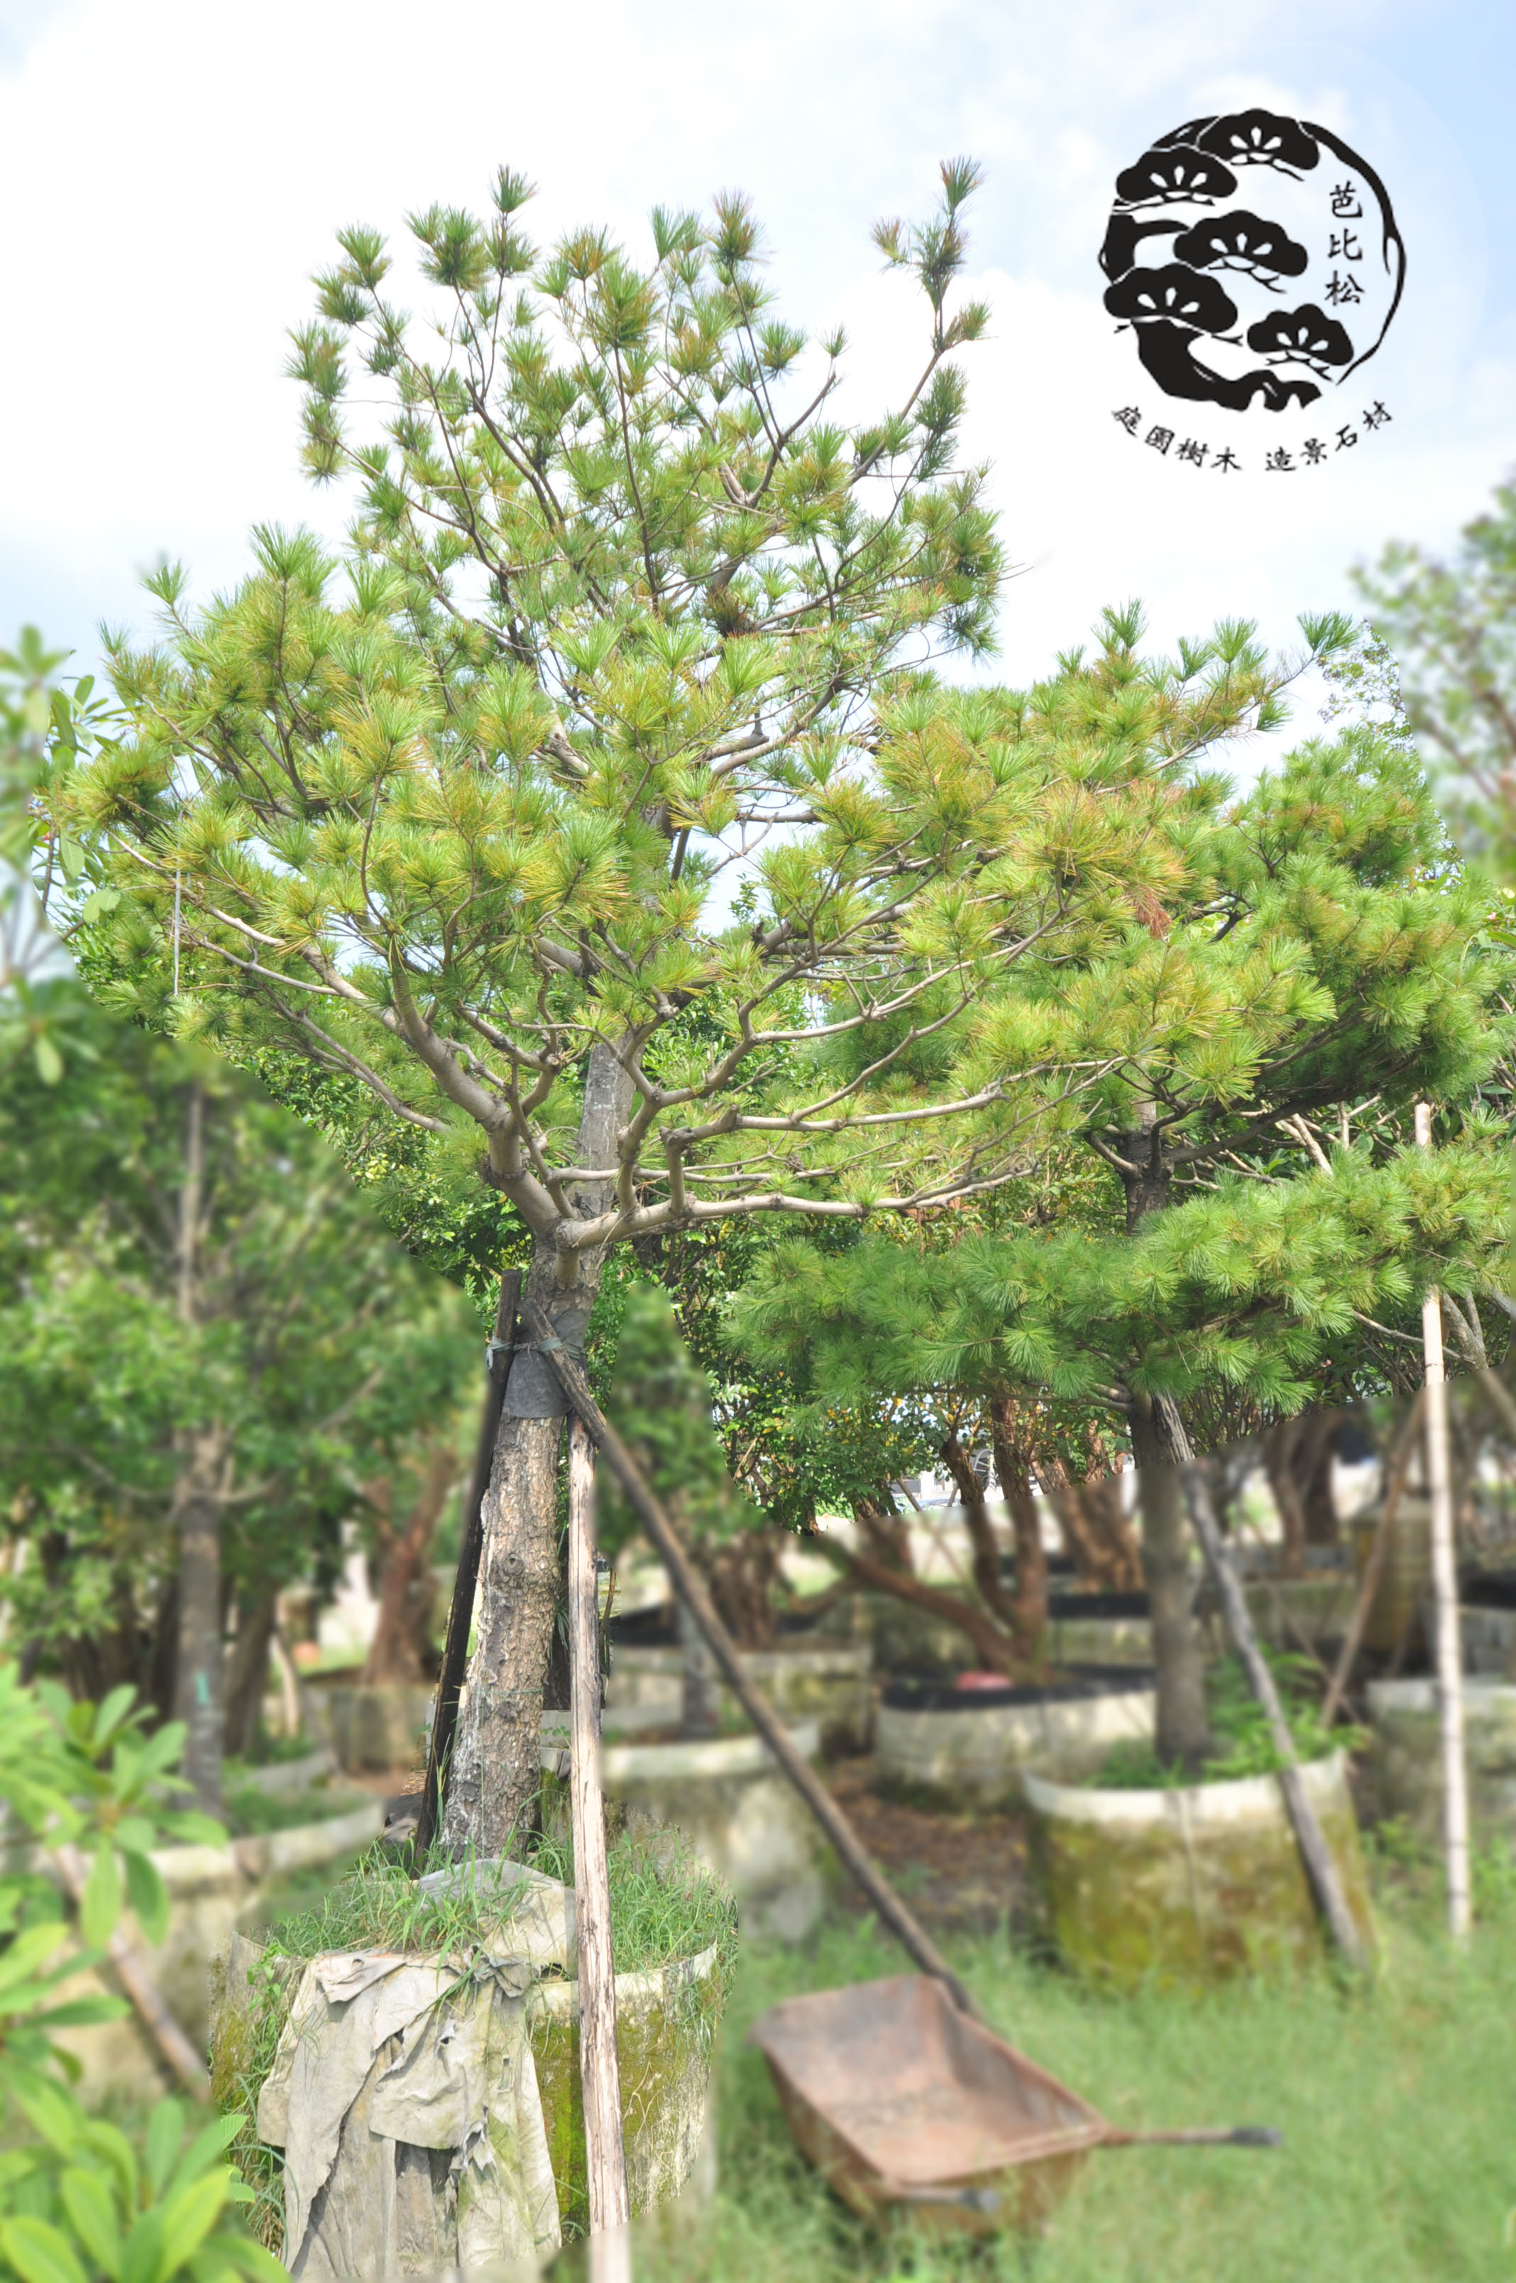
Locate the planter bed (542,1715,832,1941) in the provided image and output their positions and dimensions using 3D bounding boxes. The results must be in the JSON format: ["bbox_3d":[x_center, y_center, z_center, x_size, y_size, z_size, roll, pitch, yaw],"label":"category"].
[{"bbox_3d":[-0.311,2.420,6.060,1.070,0.580,1.070,-1,-10,0],"label":"planter bed"}]

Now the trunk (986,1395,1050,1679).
[{"bbox_3d":[1.360,2.055,8.934,0.326,1.401,0.280,0,-9,0],"label":"trunk"}]

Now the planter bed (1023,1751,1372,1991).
[{"bbox_3d":[1.395,2.274,5.449,1.050,0.570,1.050,-1,-10,0],"label":"planter bed"}]

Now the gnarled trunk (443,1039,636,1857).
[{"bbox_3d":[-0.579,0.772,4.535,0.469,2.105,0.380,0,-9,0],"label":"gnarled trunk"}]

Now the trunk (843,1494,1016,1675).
[{"bbox_3d":[0.886,2.288,8.845,0.895,0.915,0.400,0,-9,0],"label":"trunk"}]

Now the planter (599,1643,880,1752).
[{"bbox_3d":[-0.076,3.112,9.520,1.480,0.570,1.450,0,-9,0],"label":"planter"}]

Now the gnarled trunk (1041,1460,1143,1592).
[{"bbox_3d":[2.389,2.782,12.210,0.739,1.001,0.500,0,-9,0],"label":"gnarled trunk"}]

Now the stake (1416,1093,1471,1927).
[{"bbox_3d":[2.263,1.213,5.646,0.080,2.730,0.080,1,-9,0],"label":"stake"}]

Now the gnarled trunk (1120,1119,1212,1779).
[{"bbox_3d":[1.317,0.928,5.570,0.200,2.140,0.200,-1,-10,0],"label":"gnarled trunk"}]

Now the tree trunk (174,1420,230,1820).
[{"bbox_3d":[-1.628,1.392,5.010,0.150,1.110,0.150,-1,-10,0],"label":"tree trunk"}]

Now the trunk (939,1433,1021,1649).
[{"bbox_3d":[1.159,2.081,8.930,0.428,1.100,0.300,0,-9,0],"label":"trunk"}]

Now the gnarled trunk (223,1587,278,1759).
[{"bbox_3d":[-1.743,1.824,5.876,0.170,0.660,0.170,-1,-10,0],"label":"gnarled trunk"}]

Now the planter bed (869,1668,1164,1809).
[{"bbox_3d":[1.116,2.531,7.145,1.200,0.470,1.200,-1,-10,0],"label":"planter bed"}]

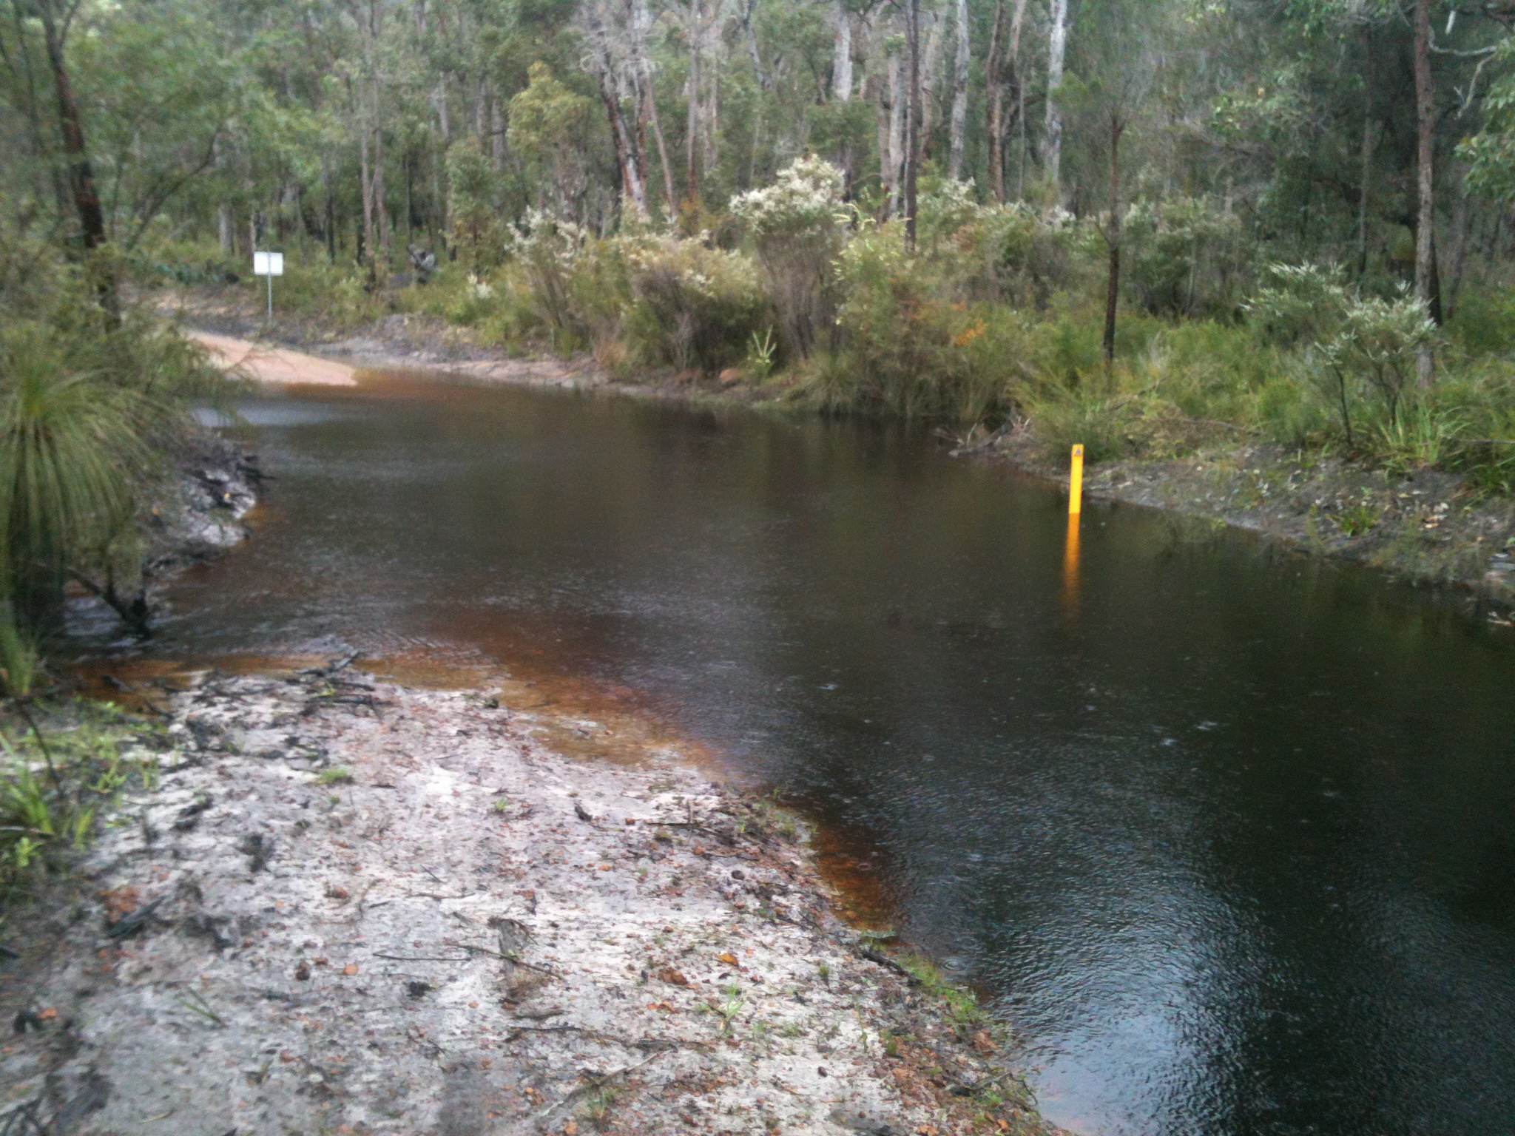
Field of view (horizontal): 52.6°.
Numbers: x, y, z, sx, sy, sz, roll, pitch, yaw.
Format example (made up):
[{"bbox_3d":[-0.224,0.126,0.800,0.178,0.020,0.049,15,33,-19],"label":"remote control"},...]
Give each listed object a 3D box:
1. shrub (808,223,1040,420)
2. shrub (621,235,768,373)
[{"bbox_3d":[1.620,-2.440,14.940,2.200,1.850,1.800,0,13,0],"label":"shrub"},{"bbox_3d":[-0.690,-2.930,16.770,1.600,1.480,1.450,0,13,0],"label":"shrub"}]

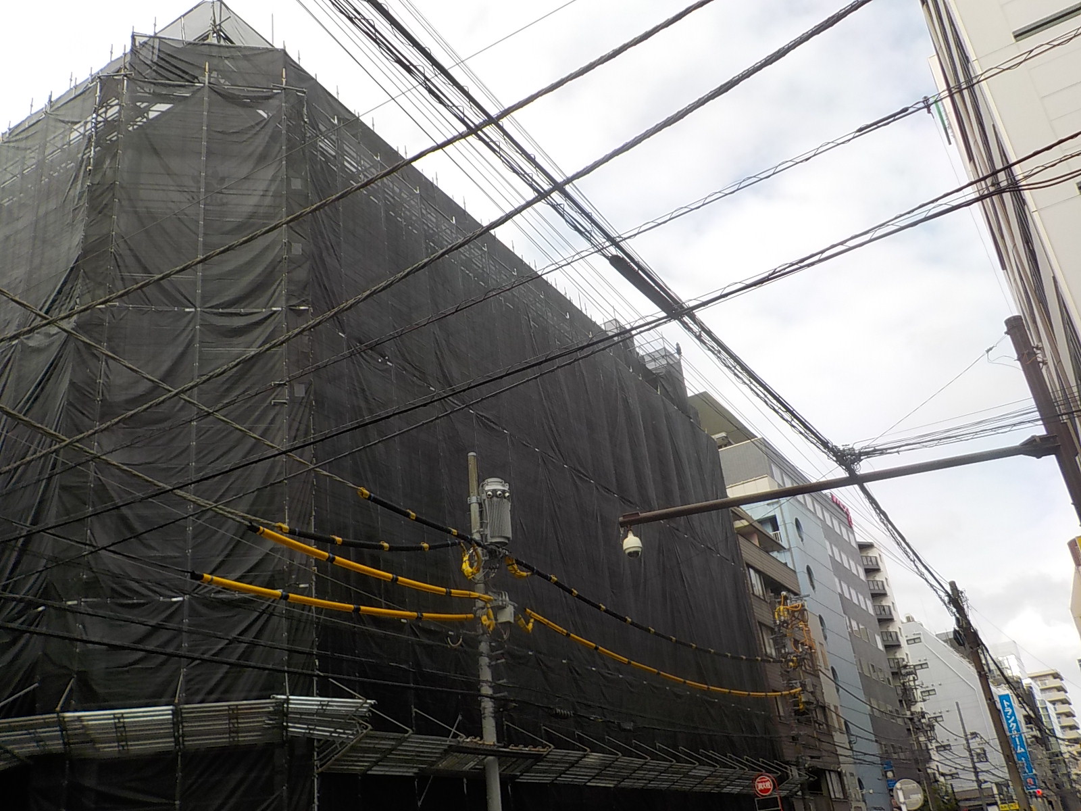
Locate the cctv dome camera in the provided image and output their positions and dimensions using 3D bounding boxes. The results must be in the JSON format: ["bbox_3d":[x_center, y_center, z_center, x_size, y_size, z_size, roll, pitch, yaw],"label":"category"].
[{"bbox_3d":[1.140,1.722,11.600,0.235,0.360,0.235,-9,-25,4],"label":"cctv dome camera"}]

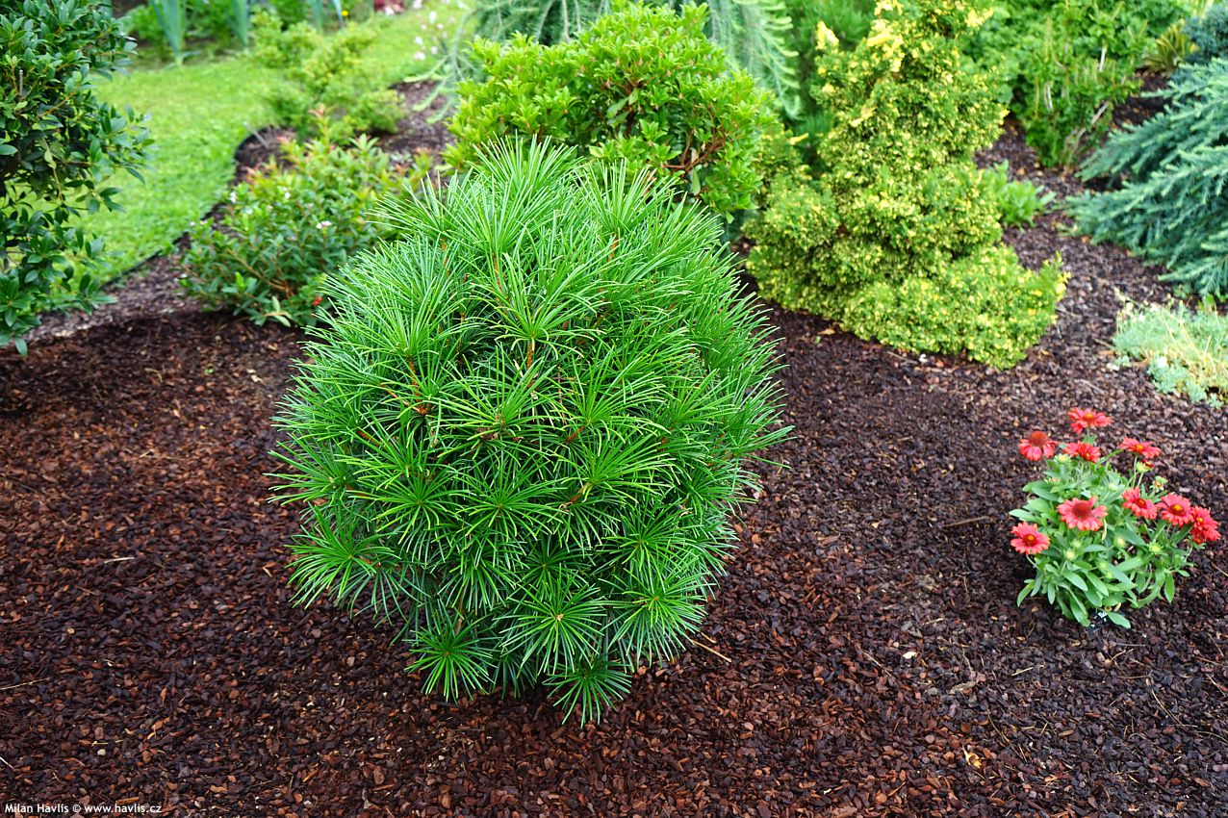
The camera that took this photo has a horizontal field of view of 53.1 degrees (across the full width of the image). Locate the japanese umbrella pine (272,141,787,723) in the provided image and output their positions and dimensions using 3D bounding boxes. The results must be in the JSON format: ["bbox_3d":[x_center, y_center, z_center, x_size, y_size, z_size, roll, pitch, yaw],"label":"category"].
[{"bbox_3d":[-0.114,0.033,1.785,0.726,0.793,0.711,0,27,0],"label":"japanese umbrella pine"}]

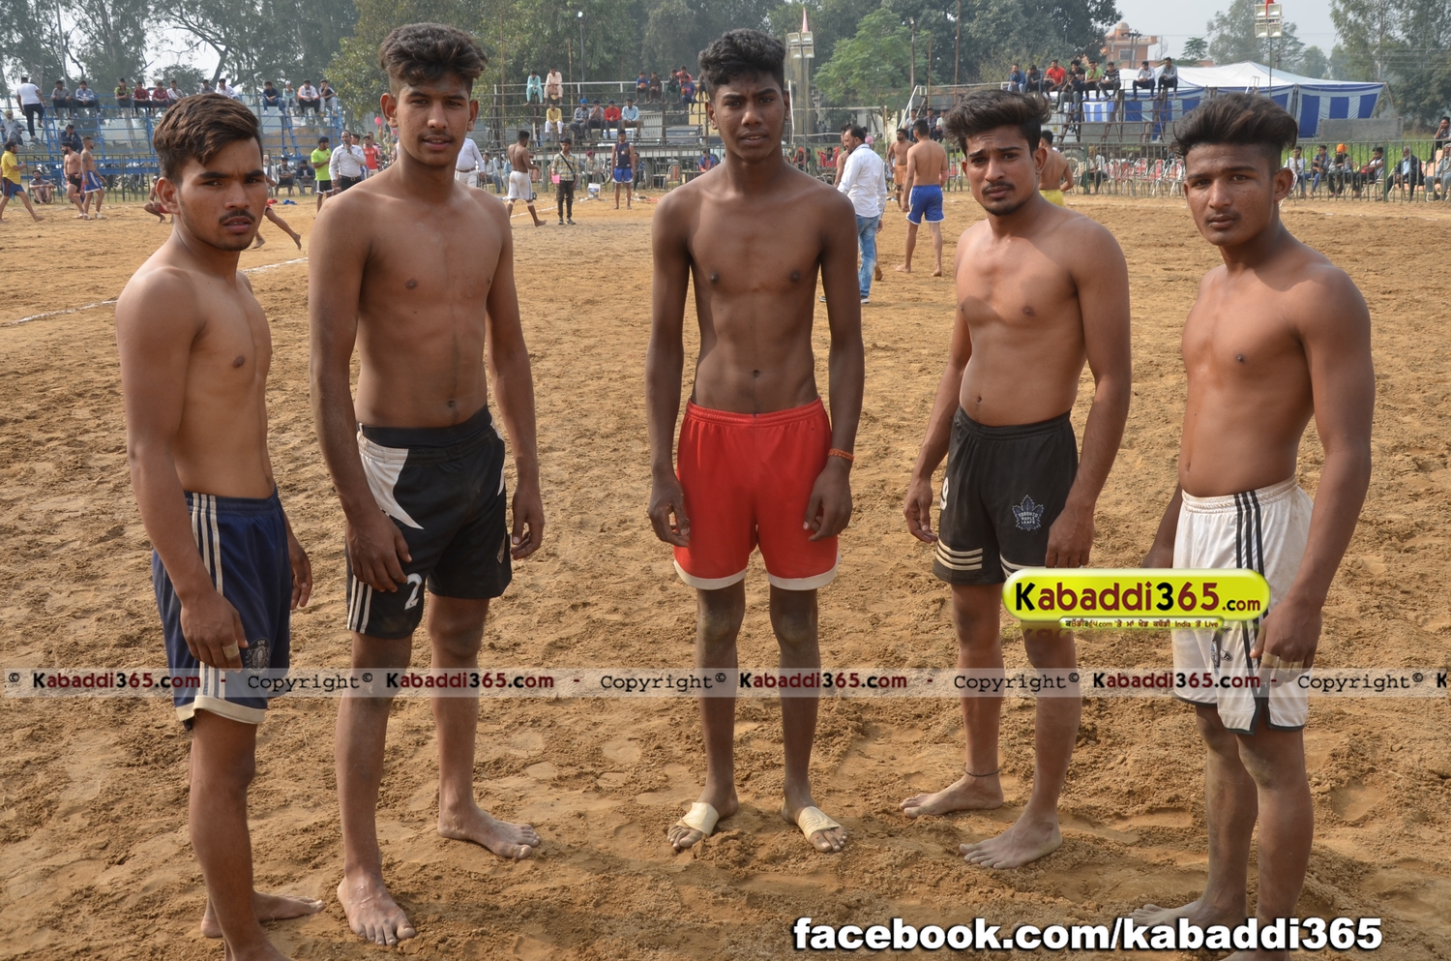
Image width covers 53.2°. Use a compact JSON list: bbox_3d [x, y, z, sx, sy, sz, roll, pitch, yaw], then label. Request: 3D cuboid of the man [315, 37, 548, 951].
[{"bbox_3d":[-0.613,0.000,3.005,0.510,1.780,0.390,-13,18,-41],"label":"man"}]

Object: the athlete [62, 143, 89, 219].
[{"bbox_3d":[-14.009,-6.447,31.203,0.500,1.630,0.550,-13,18,-42],"label":"athlete"}]

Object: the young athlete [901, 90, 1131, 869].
[{"bbox_3d":[0.623,-0.001,3.187,0.360,1.660,0.490,-10,16,-35],"label":"young athlete"}]

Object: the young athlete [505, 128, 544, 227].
[{"bbox_3d":[-3.676,-5.479,26.394,0.600,1.740,0.720,10,16,37],"label":"young athlete"}]

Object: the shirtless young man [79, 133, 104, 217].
[{"bbox_3d":[-13.702,-6.539,31.319,0.580,1.740,0.470,-1,13,-2],"label":"shirtless young man"}]

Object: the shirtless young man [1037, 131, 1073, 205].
[{"bbox_3d":[4.180,-3.649,18.602,0.650,1.640,0.500,-5,14,-20],"label":"shirtless young man"}]

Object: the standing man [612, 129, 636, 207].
[{"bbox_3d":[-2.308,-7.034,32.779,0.550,1.750,0.340,0,13,3],"label":"standing man"}]

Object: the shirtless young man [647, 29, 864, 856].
[{"bbox_3d":[0.072,-0.062,3.212,0.490,1.785,0.320,-1,13,1],"label":"shirtless young man"}]

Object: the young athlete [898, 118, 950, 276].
[{"bbox_3d":[2.273,-3.245,16.646,0.580,1.750,0.420,-4,14,-17],"label":"young athlete"}]

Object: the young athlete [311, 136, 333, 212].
[{"bbox_3d":[-8.505,-6.358,30.511,0.420,1.720,0.520,12,18,42],"label":"young athlete"}]

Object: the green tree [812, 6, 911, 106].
[{"bbox_3d":[6.045,-16.148,60.628,5.000,6.978,4.800,0,13,0],"label":"green tree"}]

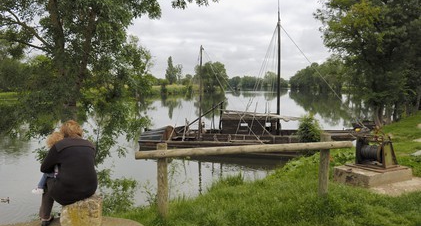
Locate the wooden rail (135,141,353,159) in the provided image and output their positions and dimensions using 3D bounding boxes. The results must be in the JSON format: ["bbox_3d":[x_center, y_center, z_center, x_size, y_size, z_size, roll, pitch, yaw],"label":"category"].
[{"bbox_3d":[0.595,0.462,3.983,3.016,0.100,0.100,0,5,-19],"label":"wooden rail"}]

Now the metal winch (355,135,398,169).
[{"bbox_3d":[2.903,0.653,5.525,0.480,0.510,0.480,-3,6,-35],"label":"metal winch"}]

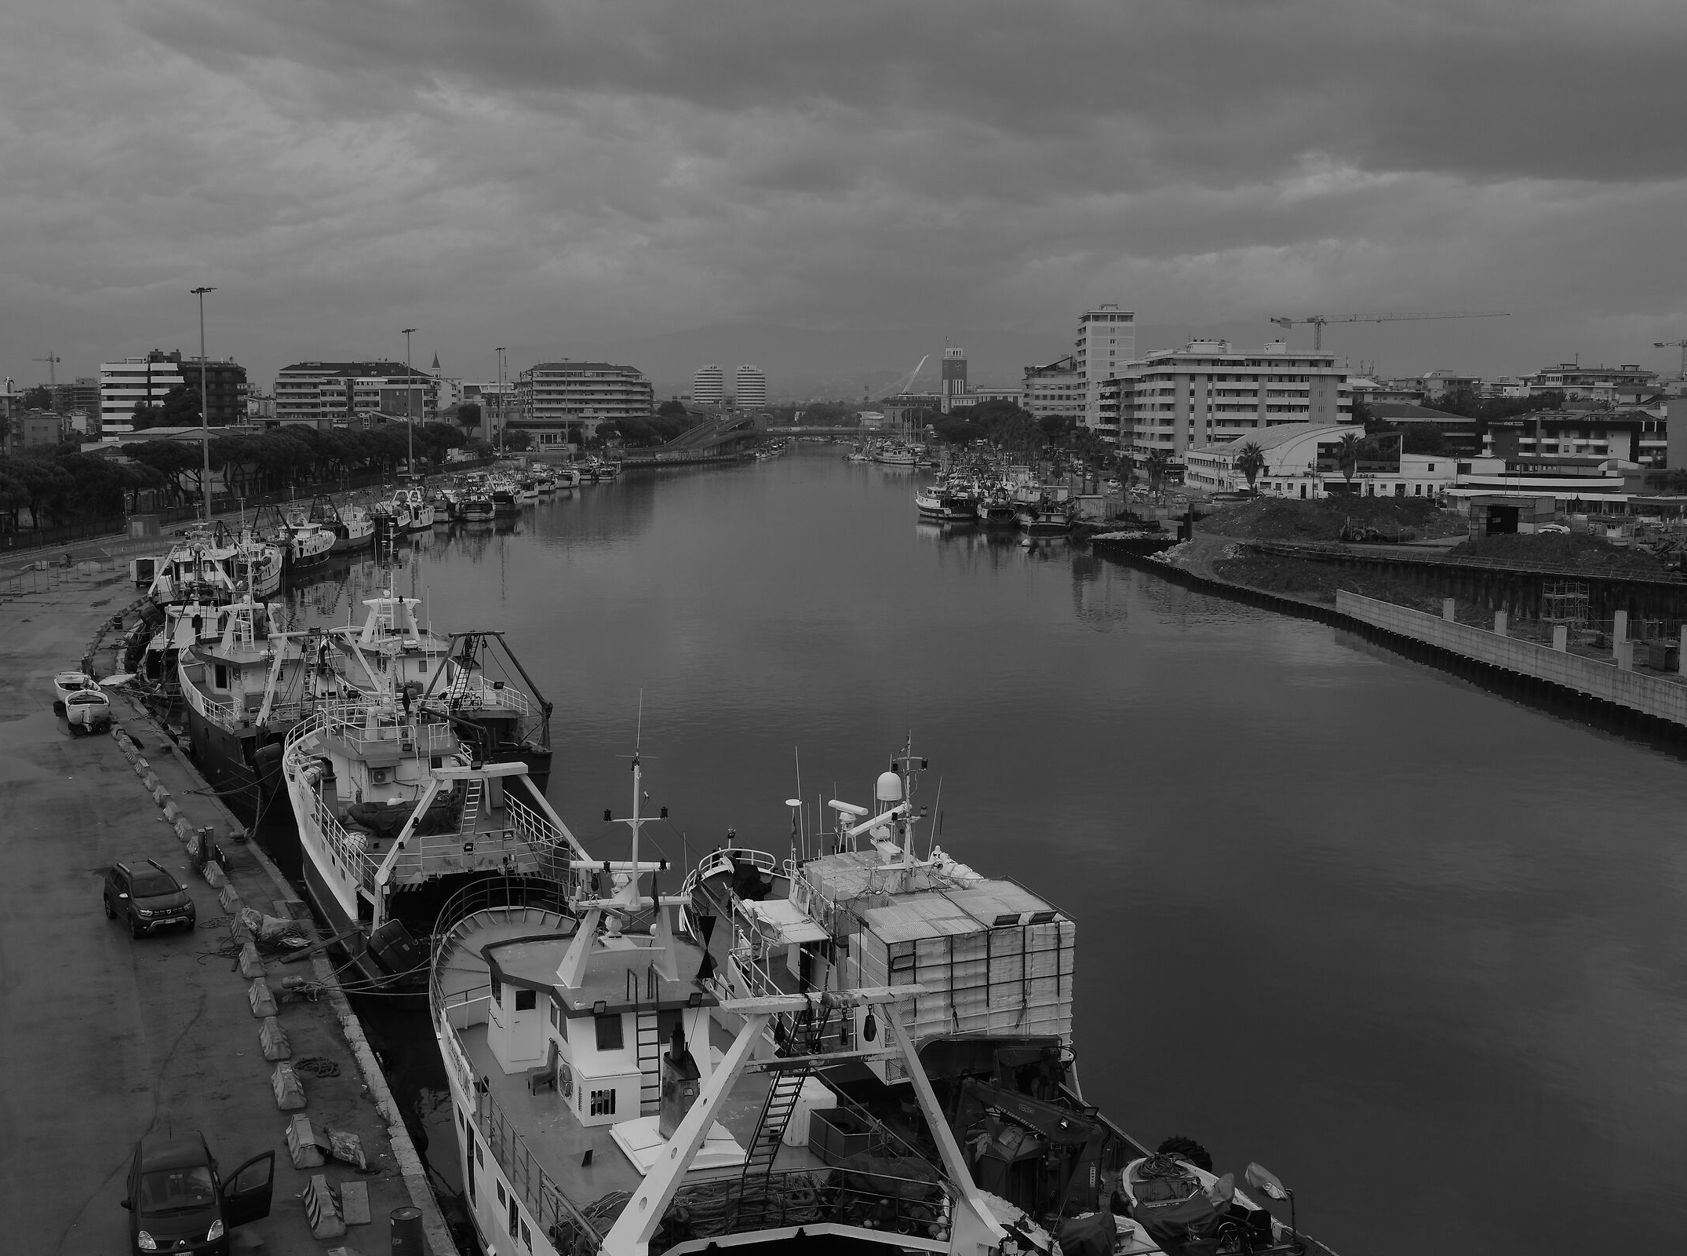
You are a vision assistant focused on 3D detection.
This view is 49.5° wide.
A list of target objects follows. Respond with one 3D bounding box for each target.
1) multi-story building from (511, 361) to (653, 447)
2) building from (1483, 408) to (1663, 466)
[{"bbox_3d":[-93.060,-79.100,652.220,44.000,28.800,20.000,-3,8,-22],"label":"multi-story building"},{"bbox_3d":[150.798,-37.586,376.634,34.500,14.700,15.000,3,8,24],"label":"building"}]

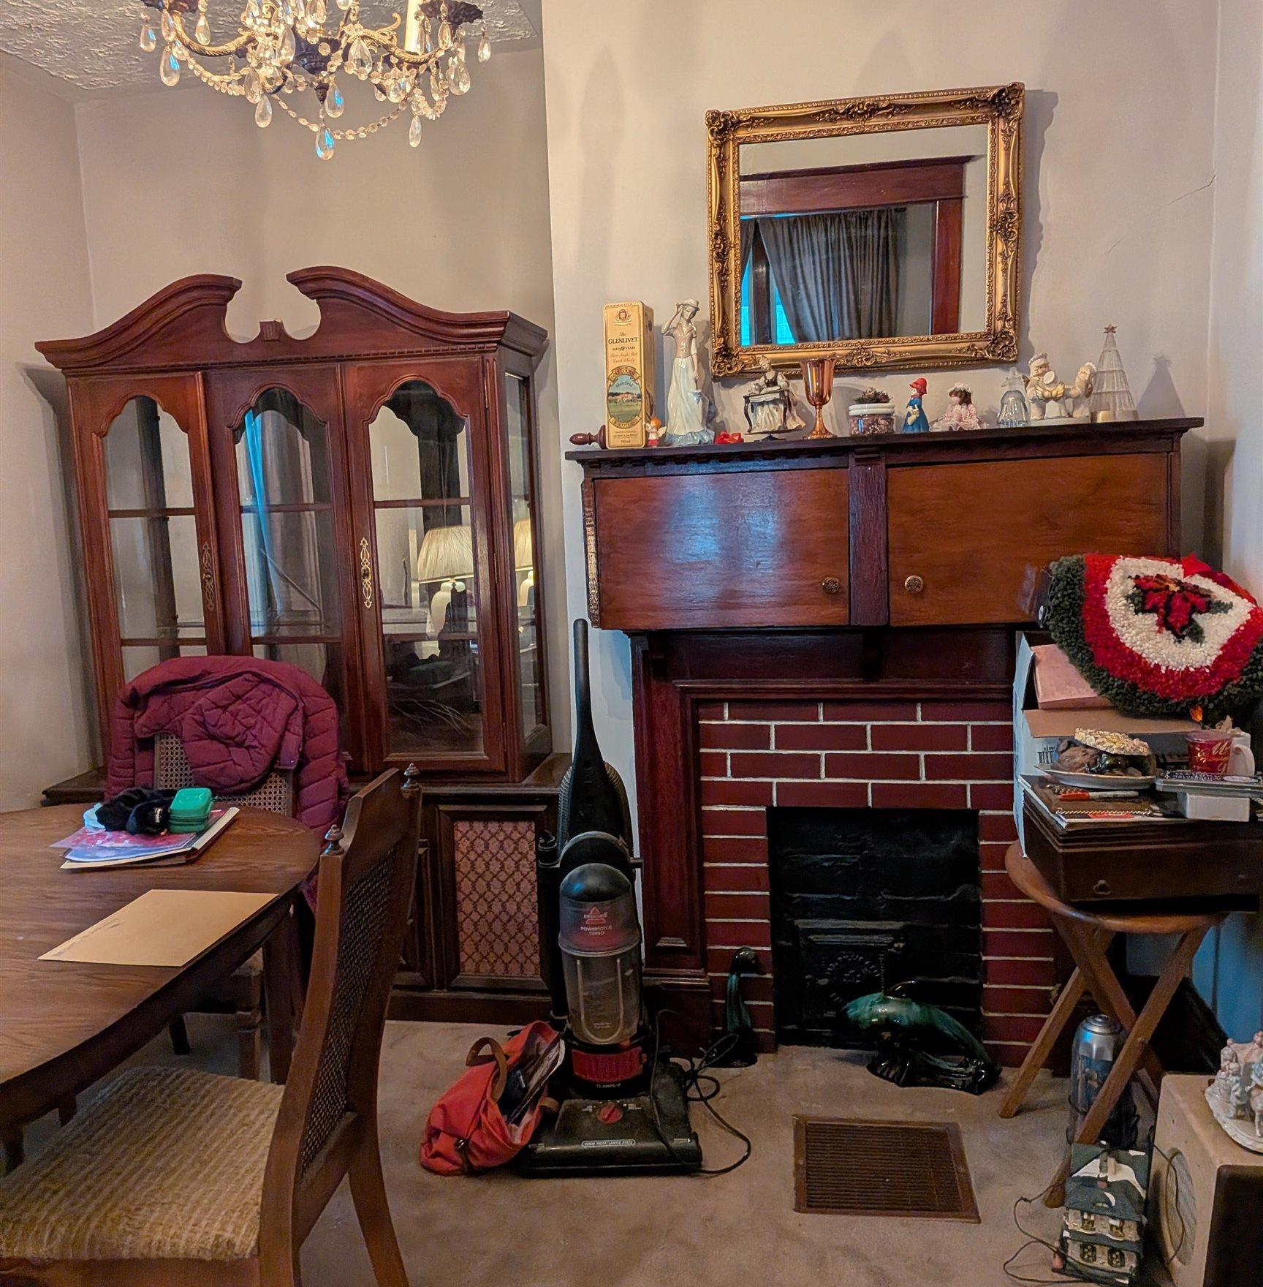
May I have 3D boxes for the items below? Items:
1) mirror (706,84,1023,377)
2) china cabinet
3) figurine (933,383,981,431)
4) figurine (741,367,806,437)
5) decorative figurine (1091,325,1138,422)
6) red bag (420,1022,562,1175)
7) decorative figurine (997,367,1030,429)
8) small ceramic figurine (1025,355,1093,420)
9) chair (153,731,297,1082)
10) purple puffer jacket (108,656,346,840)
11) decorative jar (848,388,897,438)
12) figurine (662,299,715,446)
[{"bbox_3d":[0.480,-0.842,2.421,0.620,0.527,0.050,-1,12,9],"label":"mirror"},{"bbox_3d":[-0.848,0.016,3.163,1.390,1.927,0.440,-1,7,8],"label":"china cabinet"},{"bbox_3d":[0.669,-0.485,2.401,0.088,0.102,0.085,3,10,33],"label":"figurine"},{"bbox_3d":[0.299,-0.503,2.456,0.120,0.149,0.085,1,9,19],"label":"figurine"},{"bbox_3d":[0.965,-0.539,2.337,0.088,0.188,0.088,-1,8,9],"label":"decorative figurine"},{"bbox_3d":[-0.295,0.944,2.459,0.260,0.215,0.220,0,7,20],"label":"red bag"},{"bbox_3d":[0.778,-0.500,2.382,0.065,0.121,0.065,-1,8,9],"label":"decorative figurine"},{"bbox_3d":[0.870,-0.514,2.366,0.129,0.139,0.075,-1,8,9],"label":"small ceramic figurine"},{"bbox_3d":[-0.944,0.560,2.532,0.490,0.955,0.530,-1,8,9],"label":"chair"},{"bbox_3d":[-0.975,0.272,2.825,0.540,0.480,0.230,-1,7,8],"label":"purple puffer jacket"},{"bbox_3d":[0.500,-0.479,2.424,0.094,0.102,0.094,-1,8,9],"label":"decorative jar"},{"bbox_3d":[0.126,-0.590,2.559,0.117,0.318,0.090,-2,7,5],"label":"figurine"}]

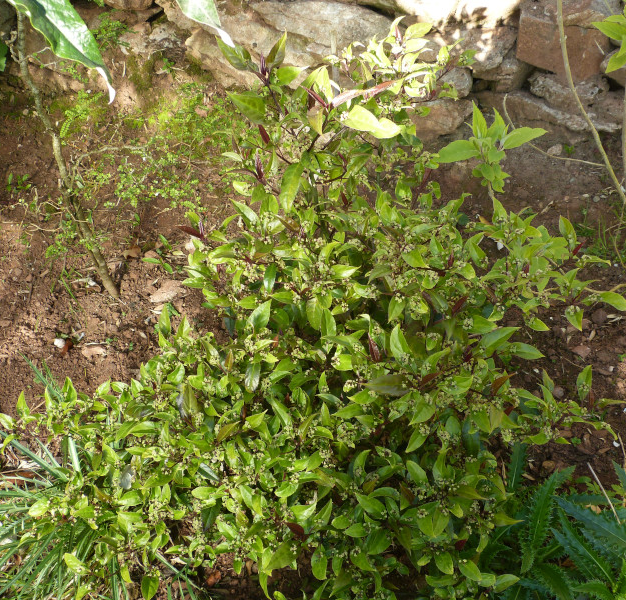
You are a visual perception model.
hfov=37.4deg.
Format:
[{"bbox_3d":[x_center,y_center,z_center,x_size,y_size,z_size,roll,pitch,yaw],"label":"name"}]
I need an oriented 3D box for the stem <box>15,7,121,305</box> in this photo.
[{"bbox_3d":[-0.539,-0.291,2.081,0.120,0.710,0.120,0,39,0],"label":"stem"}]

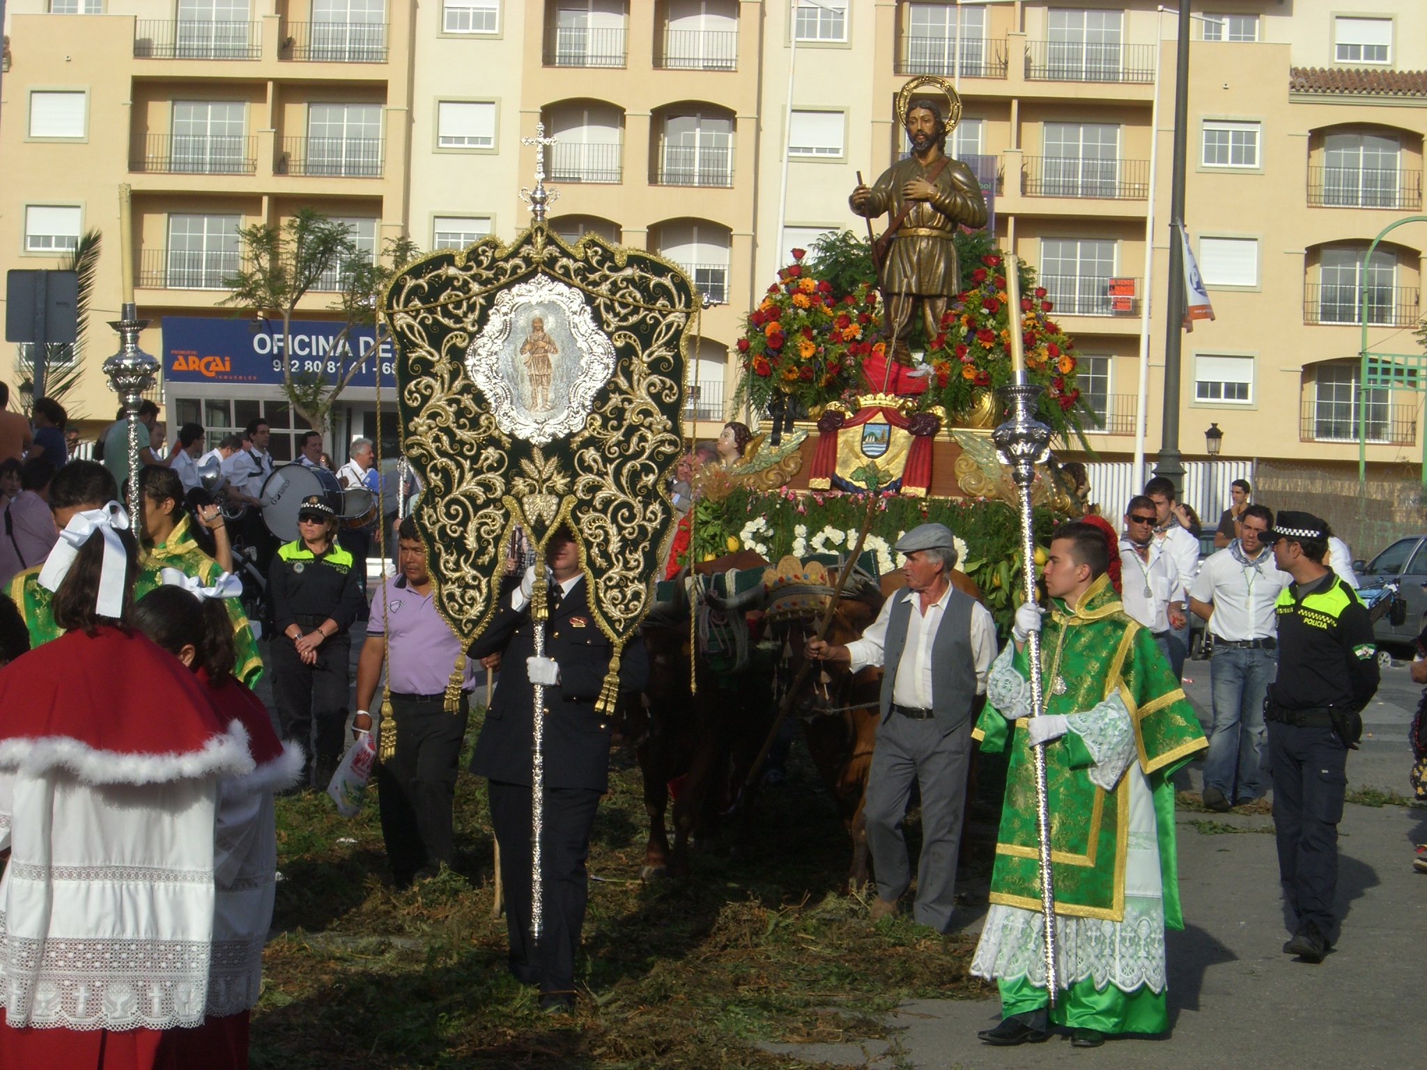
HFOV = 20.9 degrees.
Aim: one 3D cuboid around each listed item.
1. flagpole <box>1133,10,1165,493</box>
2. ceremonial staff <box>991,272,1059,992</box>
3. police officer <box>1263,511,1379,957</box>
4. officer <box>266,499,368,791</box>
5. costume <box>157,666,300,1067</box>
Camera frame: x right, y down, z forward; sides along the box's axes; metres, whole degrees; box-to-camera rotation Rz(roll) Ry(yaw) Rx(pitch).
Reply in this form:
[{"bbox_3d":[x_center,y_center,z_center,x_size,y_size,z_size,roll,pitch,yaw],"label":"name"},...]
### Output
[{"bbox_3d":[5.920,-3.042,53.000,0.140,8.300,0.140,2,0,0],"label":"flagpole"},{"bbox_3d":[1.052,0.315,12.800,0.190,2.483,0.190,-3,1,17],"label":"ceremonial staff"},{"bbox_3d":[2.467,0.822,15.750,0.550,1.810,0.420,2,0,38],"label":"police officer"},{"bbox_3d":[-2.244,0.601,22.000,0.540,1.670,0.340,2,1,12],"label":"officer"},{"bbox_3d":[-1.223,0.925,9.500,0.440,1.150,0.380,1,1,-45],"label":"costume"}]

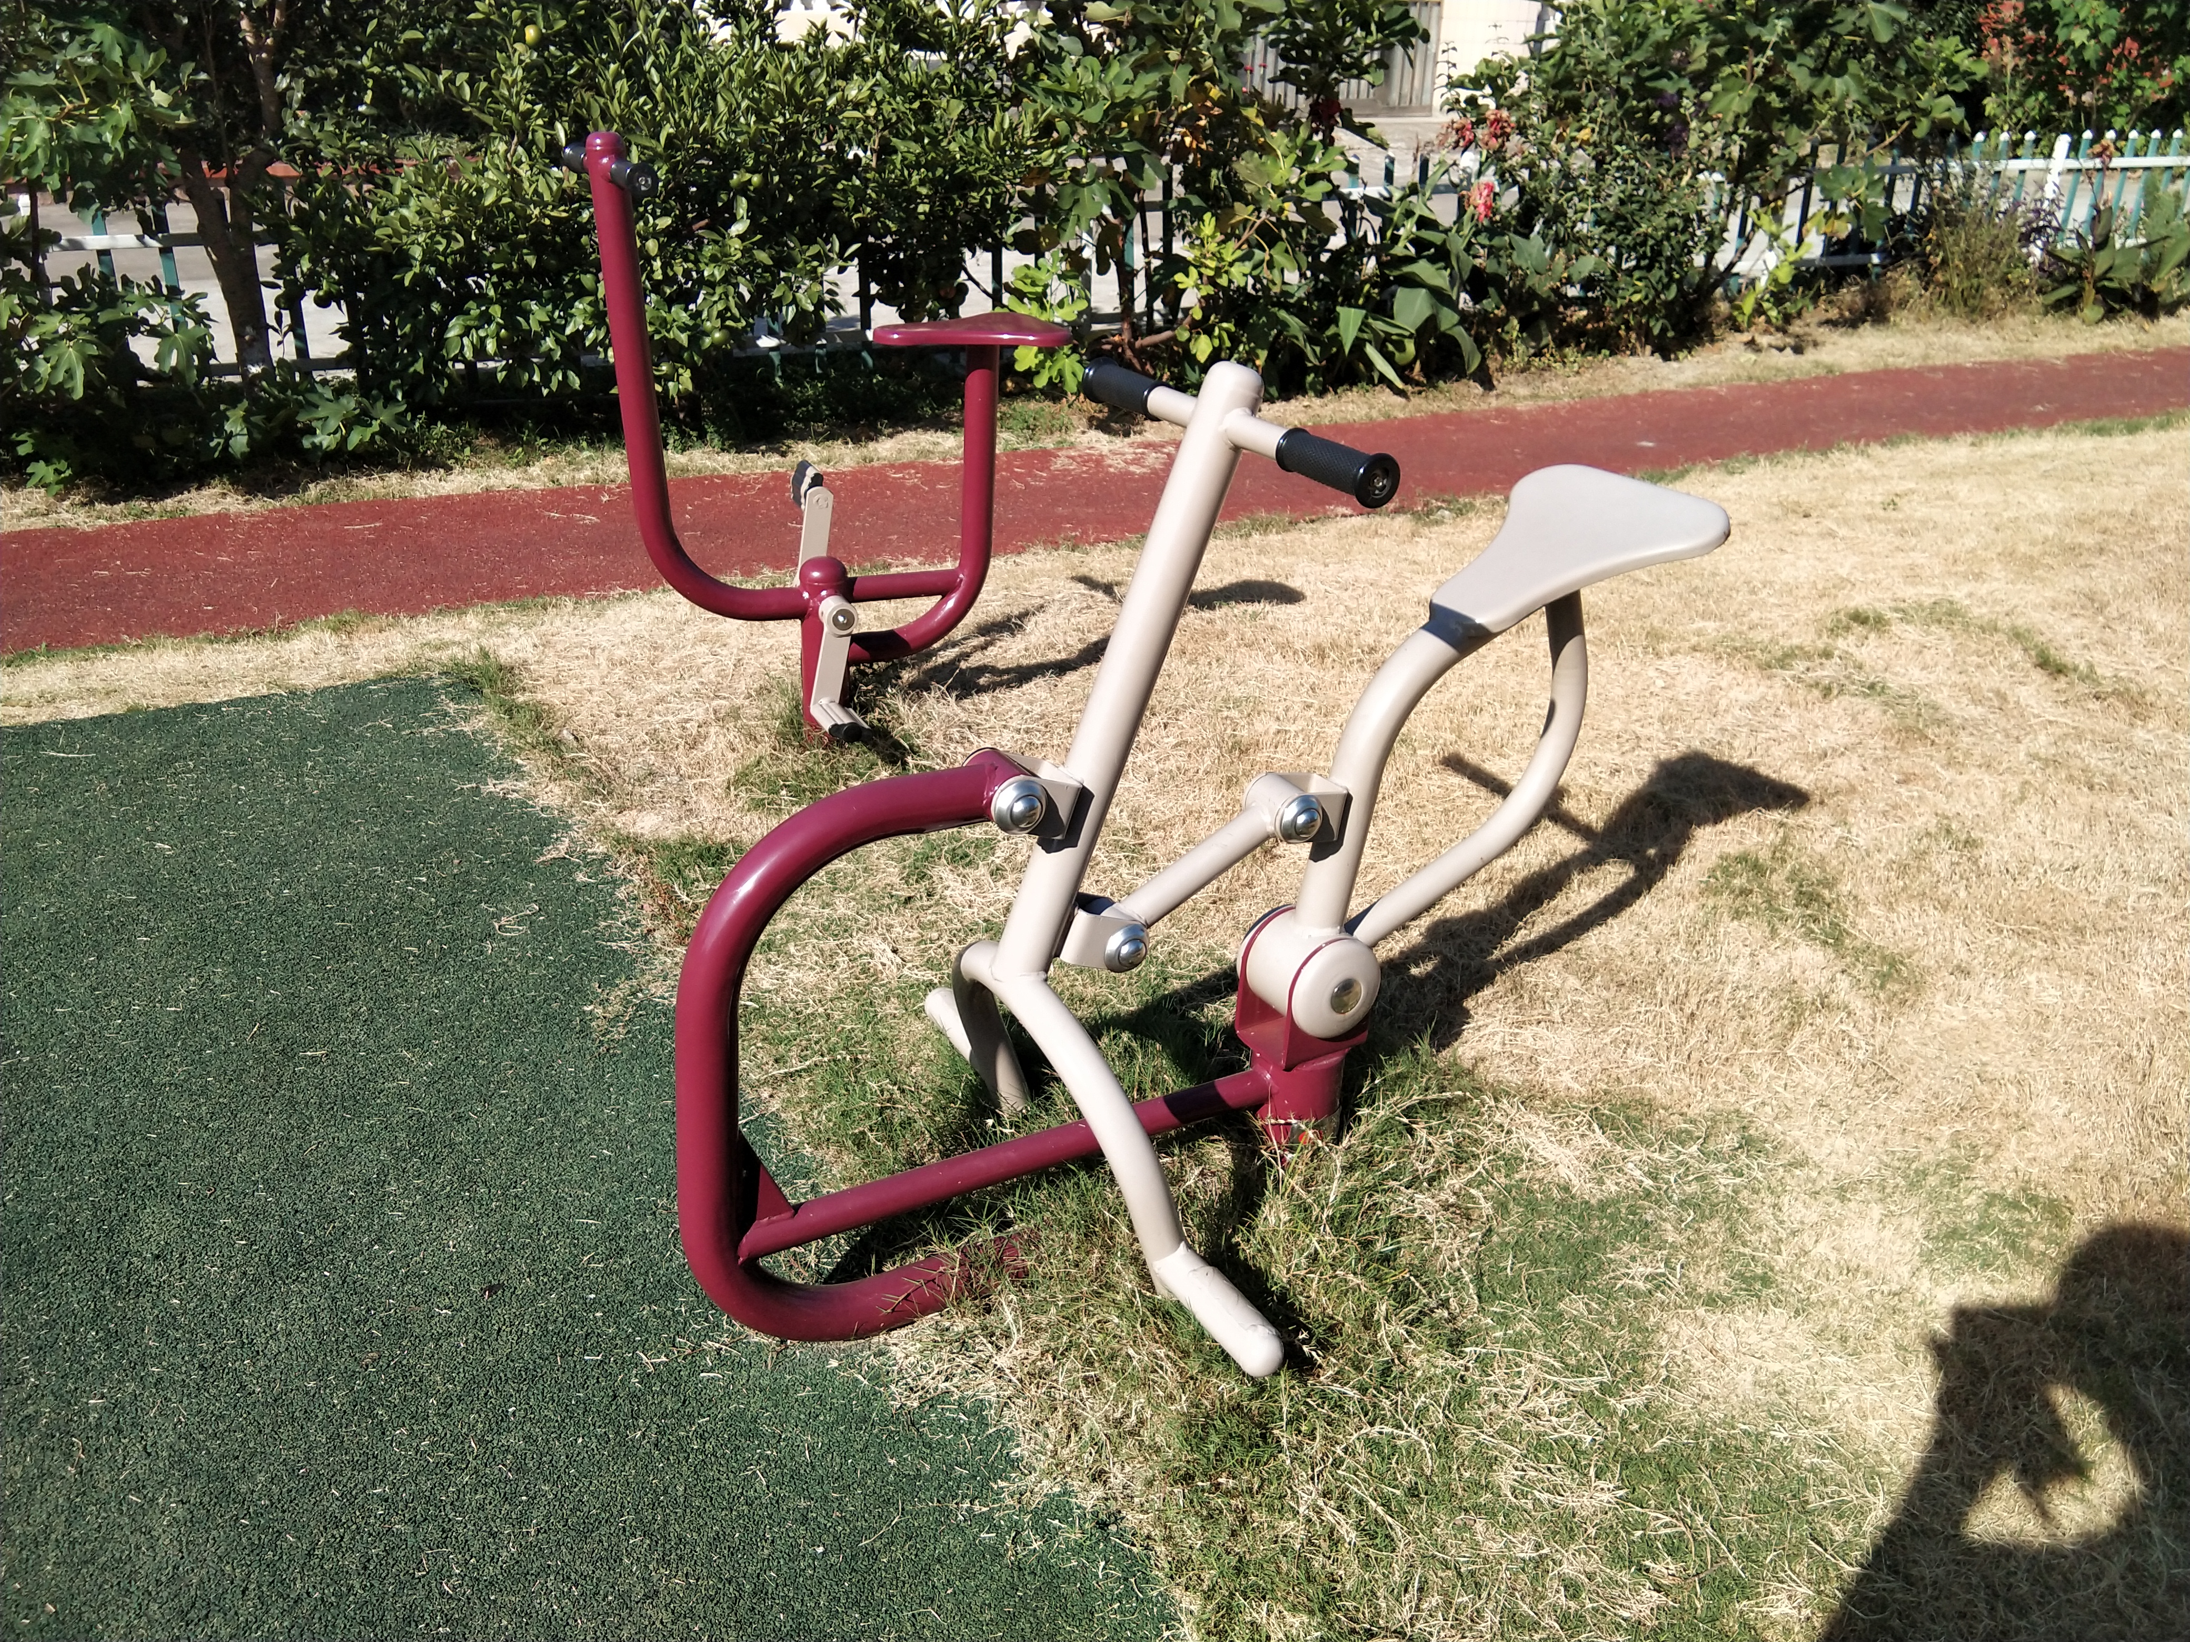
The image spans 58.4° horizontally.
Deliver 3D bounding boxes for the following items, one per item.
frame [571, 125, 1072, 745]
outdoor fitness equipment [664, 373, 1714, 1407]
[{"bbox_3d":[-0.455,-0.652,3.450,0.840,1.110,0.470,-12,29,-25],"label":"frame"},{"bbox_3d":[0.134,-0.015,2.243,1.310,1.050,0.810,-13,30,-27],"label":"outdoor fitness equipment"}]

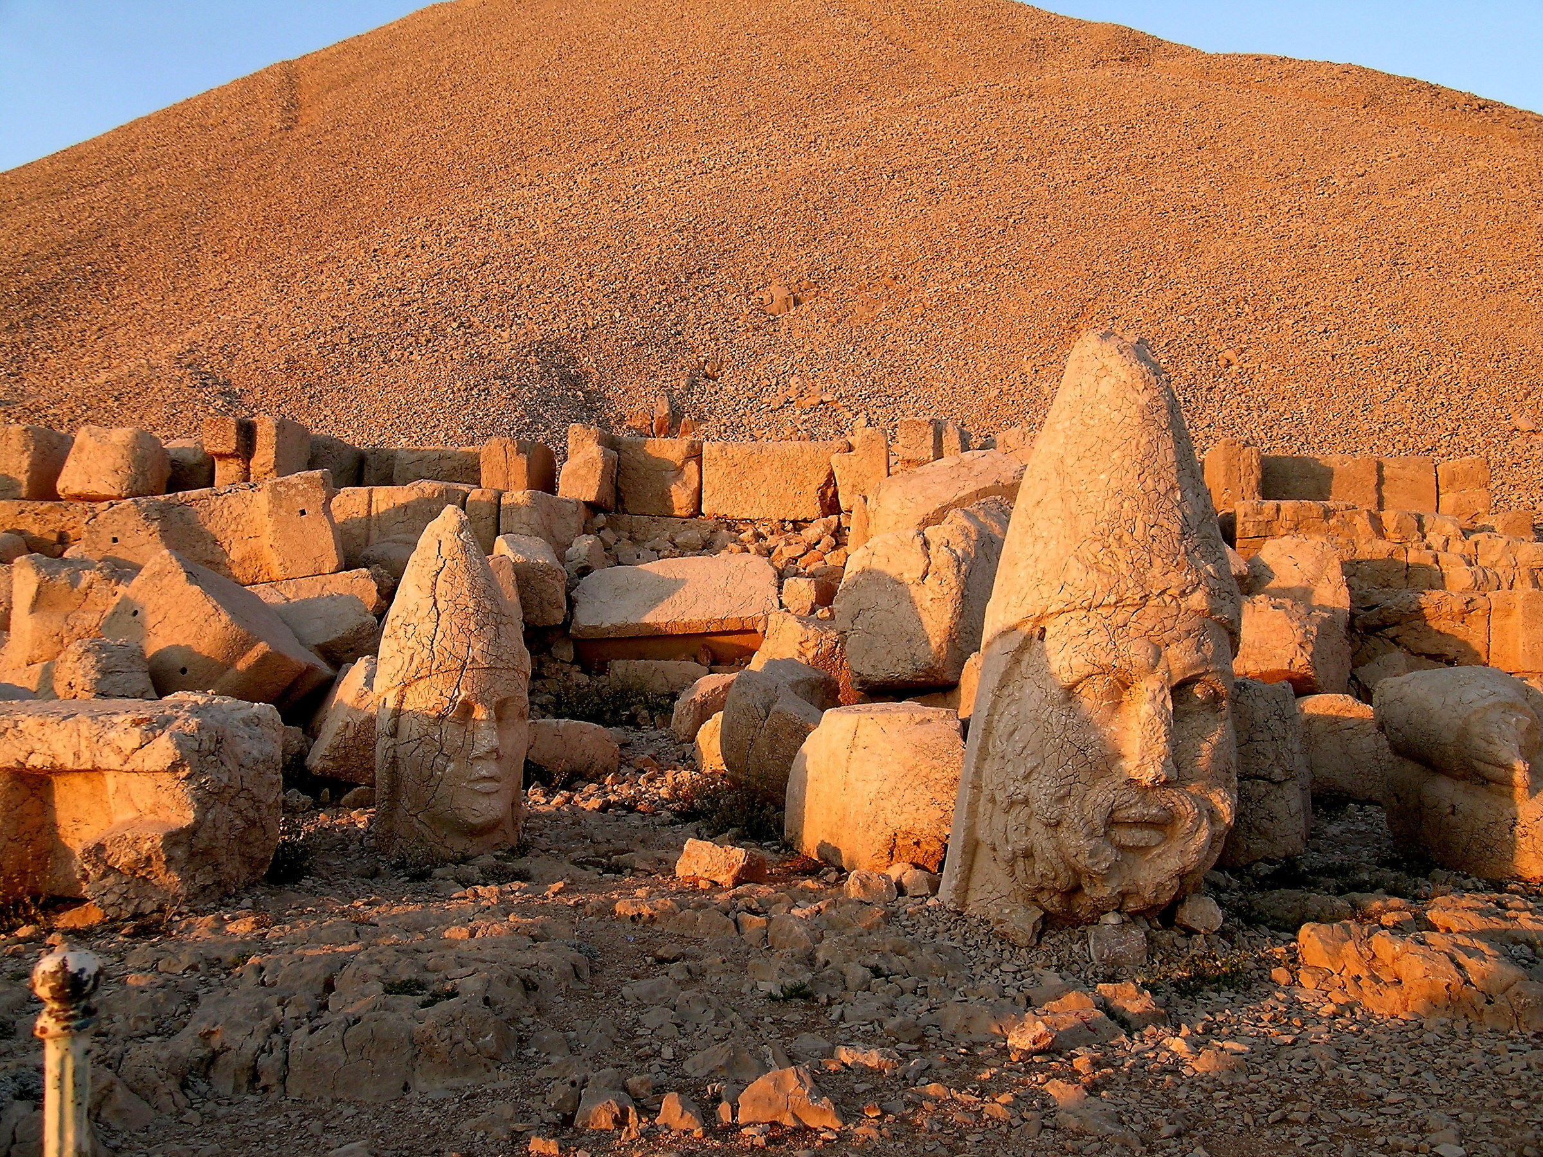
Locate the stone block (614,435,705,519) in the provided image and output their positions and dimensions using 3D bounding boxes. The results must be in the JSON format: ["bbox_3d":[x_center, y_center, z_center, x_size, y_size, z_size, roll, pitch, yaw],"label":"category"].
[{"bbox_3d":[-1.229,-1.106,17.000,0.950,0.860,0.800,0,-2,0],"label":"stone block"}]

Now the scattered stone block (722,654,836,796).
[{"bbox_3d":[0.109,1.060,11.200,0.850,0.930,0.800,0,-2,10],"label":"scattered stone block"}]

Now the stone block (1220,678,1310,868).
[{"bbox_3d":[2.979,1.187,9.750,0.720,1.100,0.650,0,-1,22],"label":"stone block"}]

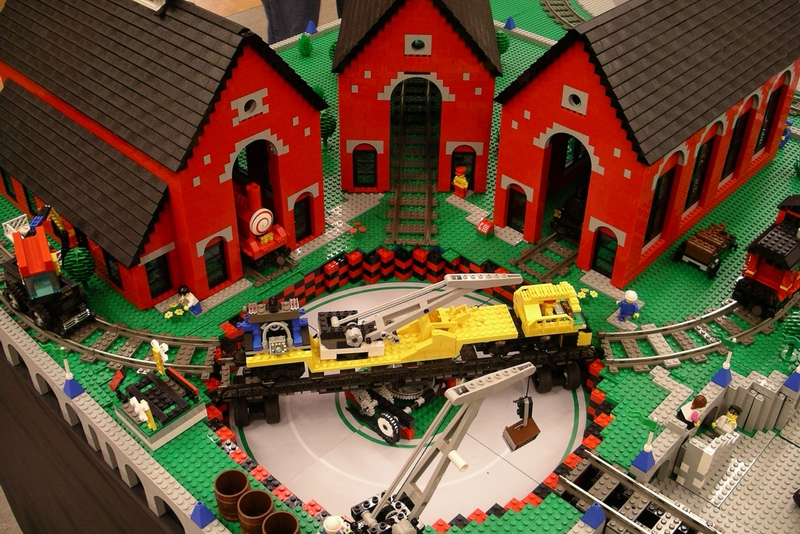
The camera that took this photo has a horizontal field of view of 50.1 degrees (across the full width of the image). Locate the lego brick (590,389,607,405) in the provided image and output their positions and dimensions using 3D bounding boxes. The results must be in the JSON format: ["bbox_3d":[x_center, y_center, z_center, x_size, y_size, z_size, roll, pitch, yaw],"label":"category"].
[{"bbox_3d":[0.208,0.131,0.881,0.016,0.011,0.016,31,47,33],"label":"lego brick"}]

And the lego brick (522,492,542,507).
[{"bbox_3d":[0.120,0.214,0.770,0.016,0.011,0.016,30,45,34],"label":"lego brick"}]

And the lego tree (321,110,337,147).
[{"bbox_3d":[-0.110,-0.196,1.242,0.032,0.054,0.032,0,38,-1],"label":"lego tree"}]

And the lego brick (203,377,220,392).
[{"bbox_3d":[-0.195,0.125,0.887,0.016,0.011,0.016,30,45,34],"label":"lego brick"}]

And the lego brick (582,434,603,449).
[{"bbox_3d":[0.186,0.174,0.830,0.016,0.011,0.016,31,47,33],"label":"lego brick"}]

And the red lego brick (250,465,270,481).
[{"bbox_3d":[-0.131,0.196,0.799,0.016,0.011,0.016,31,47,33],"label":"red lego brick"}]

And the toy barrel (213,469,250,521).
[{"bbox_3d":[-0.144,0.198,0.740,0.032,0.033,0.032,1,38,0],"label":"toy barrel"}]

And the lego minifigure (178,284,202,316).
[{"bbox_3d":[-0.235,0.037,0.951,0.022,0.036,0.024,-22,43,-26],"label":"lego minifigure"}]

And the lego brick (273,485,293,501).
[{"bbox_3d":[-0.107,0.209,0.775,0.016,0.011,0.016,30,45,34],"label":"lego brick"}]

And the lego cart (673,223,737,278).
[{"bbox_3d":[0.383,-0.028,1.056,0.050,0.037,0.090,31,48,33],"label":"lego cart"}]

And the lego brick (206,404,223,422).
[{"bbox_3d":[-0.188,0.148,0.851,0.016,0.011,0.016,31,47,33],"label":"lego brick"}]

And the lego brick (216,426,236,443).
[{"bbox_3d":[-0.171,0.165,0.833,0.016,0.011,0.016,30,45,34],"label":"lego brick"}]

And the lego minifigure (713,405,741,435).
[{"bbox_3d":[0.316,0.152,0.822,0.024,0.042,0.014,30,45,34],"label":"lego minifigure"}]

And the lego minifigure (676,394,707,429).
[{"bbox_3d":[0.275,0.138,0.805,0.015,0.040,0.023,-5,36,-21],"label":"lego minifigure"}]

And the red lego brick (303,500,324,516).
[{"bbox_3d":[-0.079,0.218,0.762,0.016,0.011,0.016,31,47,33],"label":"red lego brick"}]

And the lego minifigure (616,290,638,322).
[{"bbox_3d":[0.253,0.042,0.944,0.025,0.041,0.019,14,40,17],"label":"lego minifigure"}]

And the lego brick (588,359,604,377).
[{"bbox_3d":[0.214,0.109,0.914,0.016,0.011,0.016,31,47,33],"label":"lego brick"}]

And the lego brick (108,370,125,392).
[{"bbox_3d":[-0.286,0.115,0.863,0.012,0.012,0.018,31,47,33],"label":"lego brick"}]

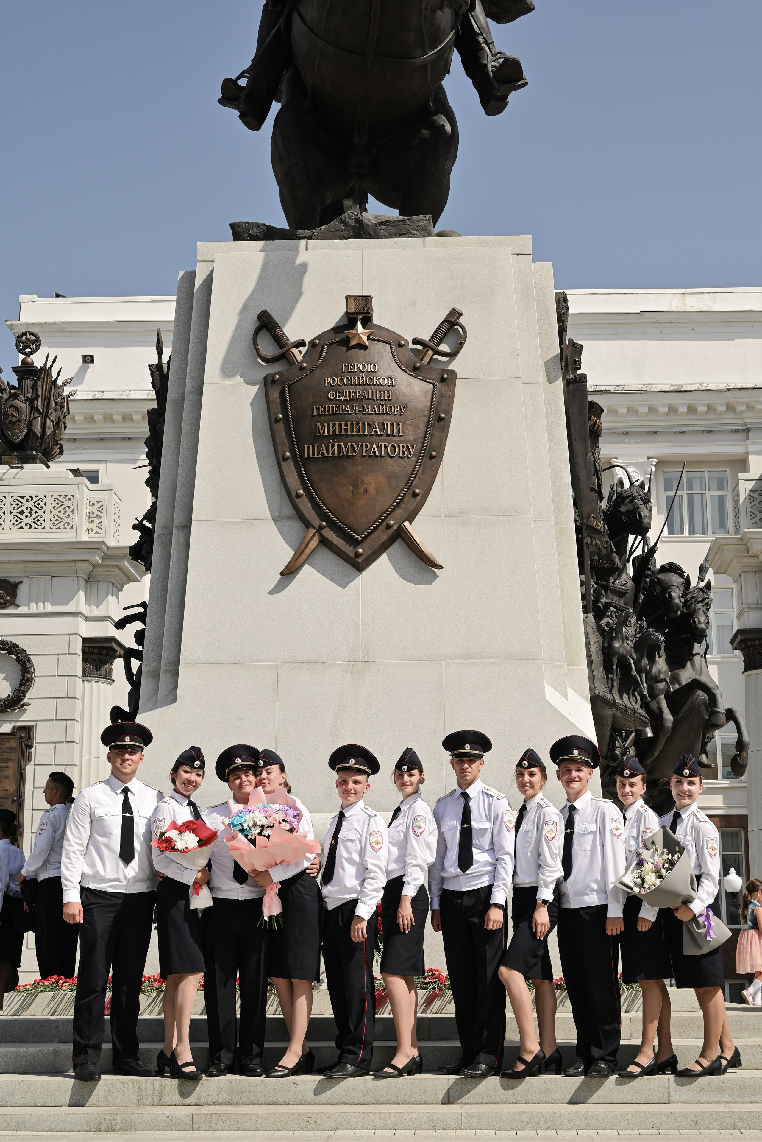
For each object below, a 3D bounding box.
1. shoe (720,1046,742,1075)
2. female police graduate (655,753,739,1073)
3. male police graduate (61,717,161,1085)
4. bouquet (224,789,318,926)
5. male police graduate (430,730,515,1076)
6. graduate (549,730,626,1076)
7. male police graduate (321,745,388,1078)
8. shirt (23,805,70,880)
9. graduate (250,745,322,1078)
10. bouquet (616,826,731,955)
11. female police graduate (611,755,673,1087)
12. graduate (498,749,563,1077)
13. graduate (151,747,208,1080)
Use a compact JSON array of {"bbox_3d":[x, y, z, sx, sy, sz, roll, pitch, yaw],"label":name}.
[{"bbox_3d":[1.863,2.630,8.525,0.085,0.115,0.240,-10,0,41],"label":"shoe"},{"bbox_3d":[1.714,1.852,8.643,0.430,1.702,0.400,-10,-15,39],"label":"female police graduate"},{"bbox_3d":[-1.513,1.827,8.896,0.550,1.970,0.360,2,-12,-12],"label":"male police graduate"},{"bbox_3d":[-0.582,1.513,8.448,0.480,0.670,0.360,0,-12,0],"label":"bouquet"},{"bbox_3d":[0.510,1.838,8.892,0.500,1.890,0.340,-4,-12,20],"label":"male police graduate"},{"bbox_3d":[1.162,1.850,8.889,0.480,1.874,0.330,-8,-14,35],"label":"graduate"},{"bbox_3d":[-0.147,1.883,8.883,0.330,1.818,0.470,11,-16,-44],"label":"male police graduate"},{"bbox_3d":[-2.659,2.162,12.625,0.380,0.600,0.480,-2,-12,8],"label":"shirt"},{"bbox_3d":[-0.510,1.849,8.686,0.420,1.745,0.340,-7,-13,29],"label":"graduate"},{"bbox_3d":[1.608,1.759,8.652,0.430,0.740,0.320,-37,7,-7],"label":"bouquet"},{"bbox_3d":[1.464,1.917,8.875,0.380,1.746,0.420,10,-15,-41],"label":"female police graduate"},{"bbox_3d":[0.839,1.892,8.881,0.400,1.787,0.420,9,-15,-39],"label":"graduate"},{"bbox_3d":[-1.087,1.837,8.648,0.410,1.758,0.330,6,-13,-29],"label":"graduate"}]

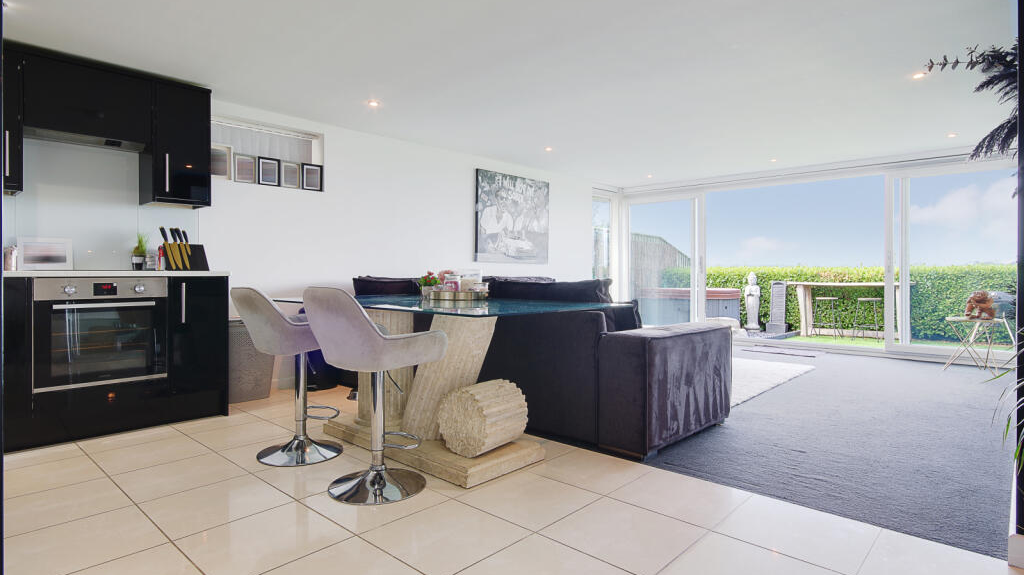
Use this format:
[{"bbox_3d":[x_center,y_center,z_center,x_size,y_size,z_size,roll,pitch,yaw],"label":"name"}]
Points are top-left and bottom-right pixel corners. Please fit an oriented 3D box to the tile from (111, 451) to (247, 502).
[{"bbox_3d":[-1.467,0.838,2.402,0.433,0.010,0.427,1,2,43],"label":"tile"}]

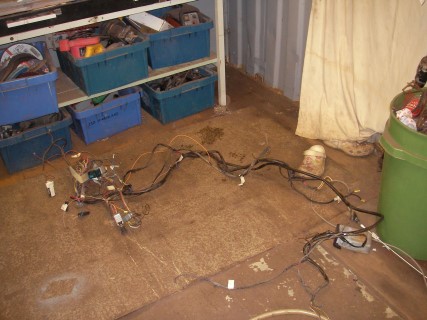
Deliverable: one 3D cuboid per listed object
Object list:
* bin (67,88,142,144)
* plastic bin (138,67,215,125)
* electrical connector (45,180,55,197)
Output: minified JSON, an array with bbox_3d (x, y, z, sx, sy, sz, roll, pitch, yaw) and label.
[{"bbox_3d":[-0.761,-0.365,3.056,0.428,0.244,0.540,-22,37,-28],"label":"bin"},{"bbox_3d":[-0.306,-0.500,3.234,0.439,0.244,0.540,-22,37,-28],"label":"plastic bin"},{"bbox_3d":[-0.854,0.151,2.450,0.036,0.030,0.095,-15,35,-19],"label":"electrical connector"}]

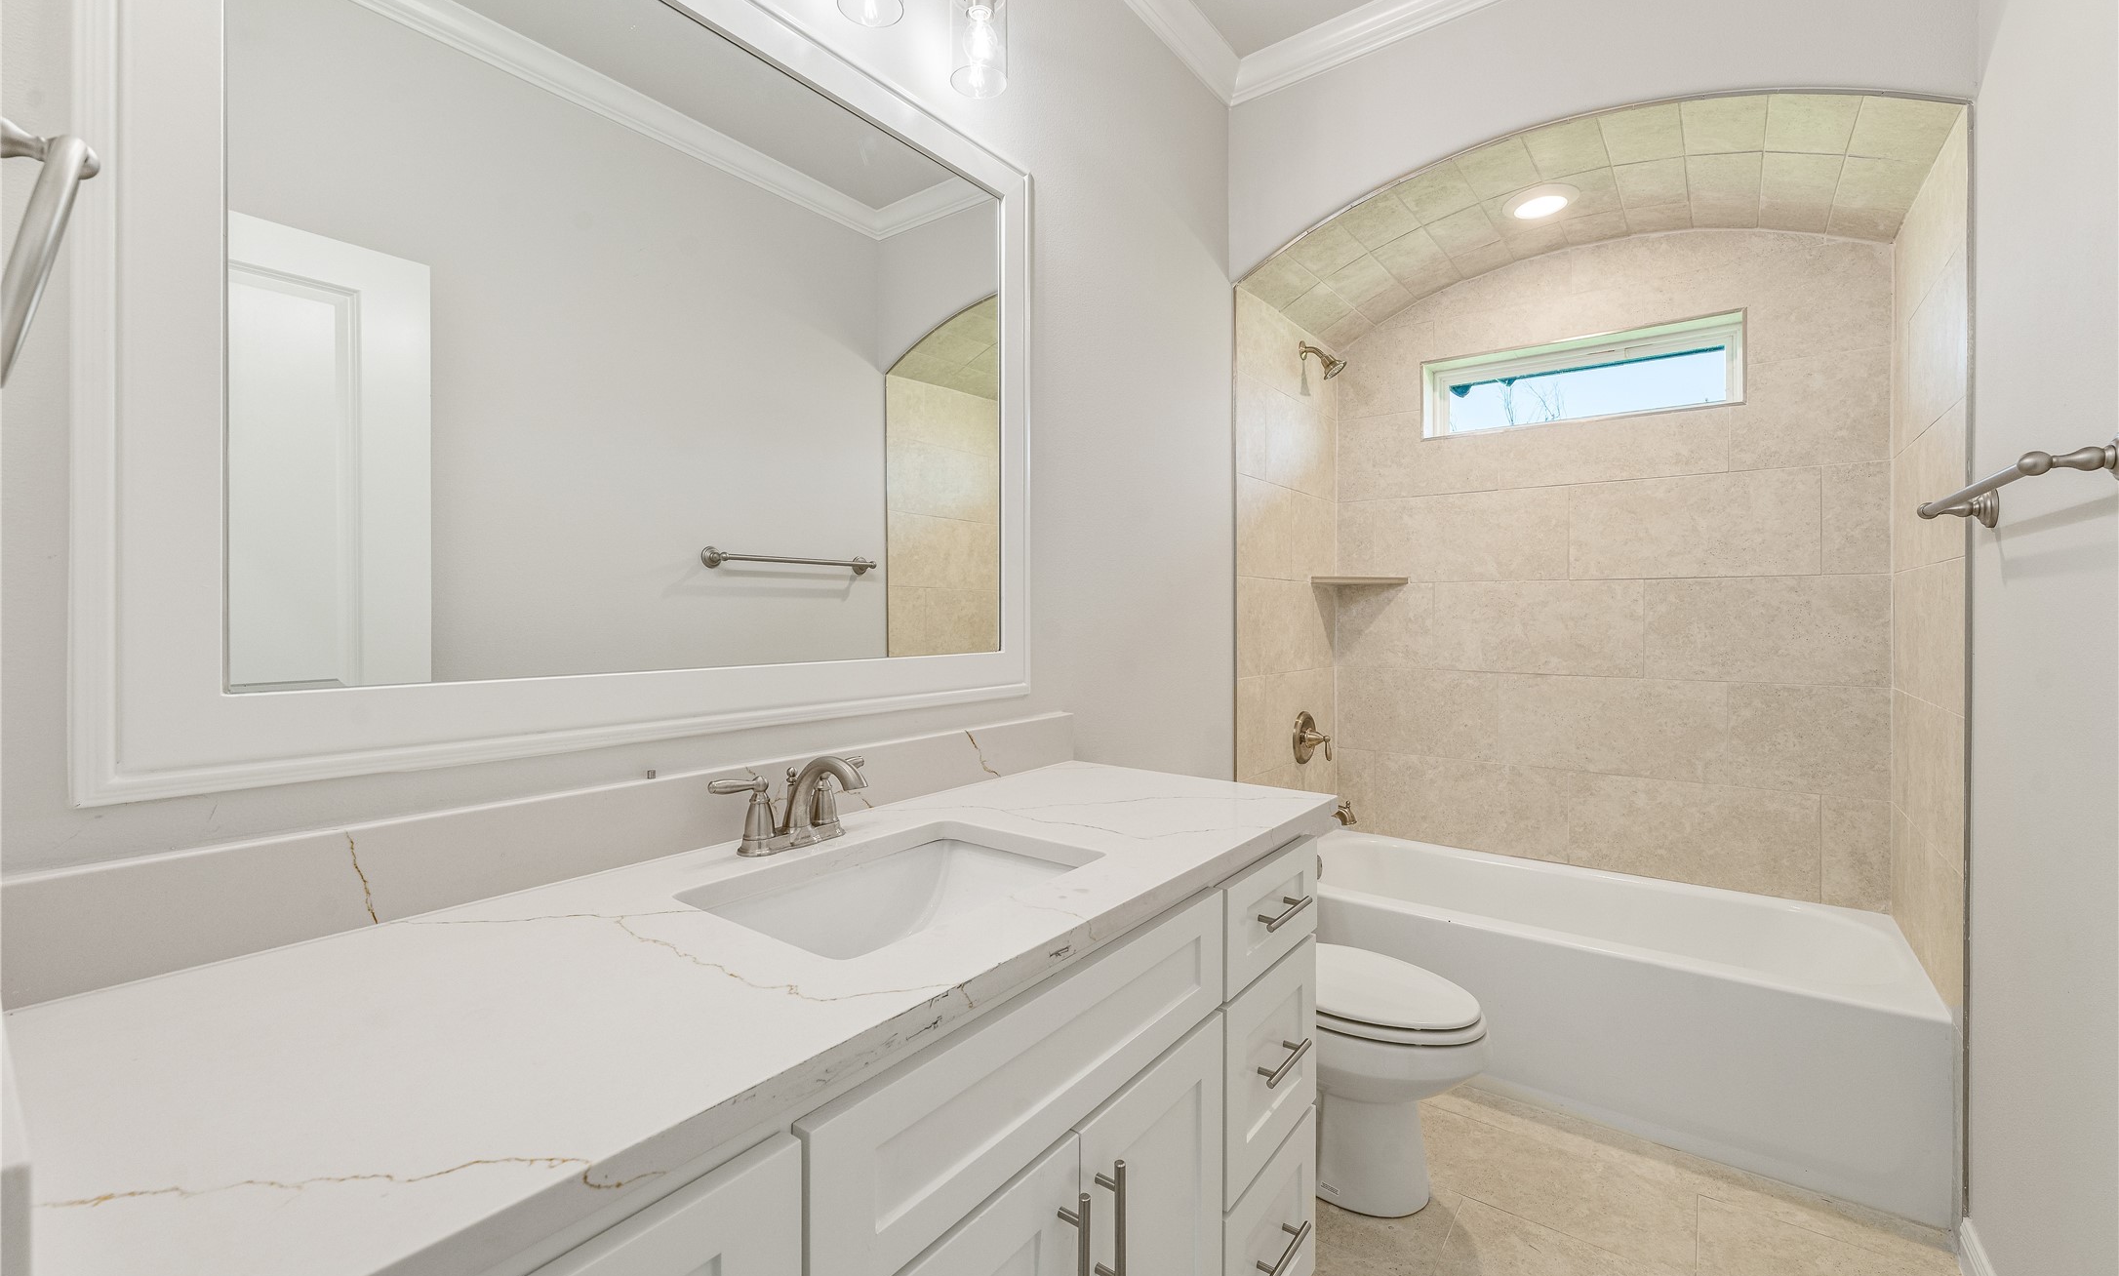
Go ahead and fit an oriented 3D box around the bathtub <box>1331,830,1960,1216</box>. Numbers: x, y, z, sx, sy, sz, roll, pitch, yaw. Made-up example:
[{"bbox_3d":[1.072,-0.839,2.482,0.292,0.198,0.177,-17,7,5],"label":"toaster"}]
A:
[{"bbox_3d":[1.417,0.957,2.386,1.504,0.420,0.752,1,2,38],"label":"bathtub"}]

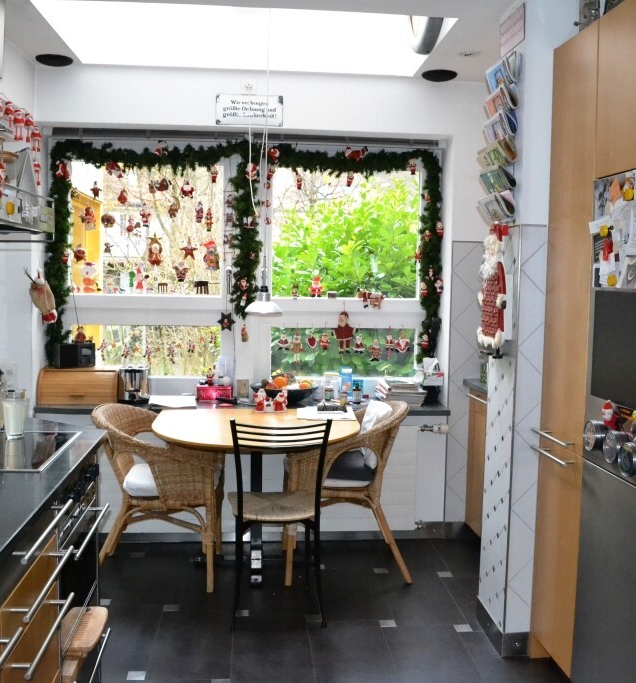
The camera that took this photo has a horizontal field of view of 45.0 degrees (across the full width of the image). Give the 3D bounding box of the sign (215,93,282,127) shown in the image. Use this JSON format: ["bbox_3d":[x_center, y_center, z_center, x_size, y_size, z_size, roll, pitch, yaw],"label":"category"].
[{"bbox_3d":[-0.362,-1.229,4.086,0.355,0.169,0.012,1,5,-5],"label":"sign"}]

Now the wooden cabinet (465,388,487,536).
[{"bbox_3d":[1.135,0.687,4.000,0.520,0.784,0.800,1,5,-5],"label":"wooden cabinet"}]

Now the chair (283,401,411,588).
[{"bbox_3d":[0.148,0.738,3.914,0.620,0.835,0.580,1,5,-4],"label":"chair"}]

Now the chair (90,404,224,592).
[{"bbox_3d":[-0.788,0.731,3.778,0.620,0.835,0.580,1,5,-4],"label":"chair"}]

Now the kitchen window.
[{"bbox_3d":[-0.400,-0.505,4.385,2.220,1.240,0.140,1,5,-5],"label":"kitchen window"}]

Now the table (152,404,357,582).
[{"bbox_3d":[-0.306,0.786,3.831,1.010,0.746,0.980,1,5,-5],"label":"table"}]

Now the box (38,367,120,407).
[{"bbox_3d":[-1.327,0.246,4.312,0.443,0.197,0.250,1,5,-5],"label":"box"}]

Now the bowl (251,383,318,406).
[{"bbox_3d":[-0.194,0.306,4.373,0.380,0.115,0.380,1,5,-5],"label":"bowl"}]

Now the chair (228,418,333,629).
[{"bbox_3d":[-0.172,0.749,3.442,0.430,0.890,0.500,1,5,-5],"label":"chair"}]

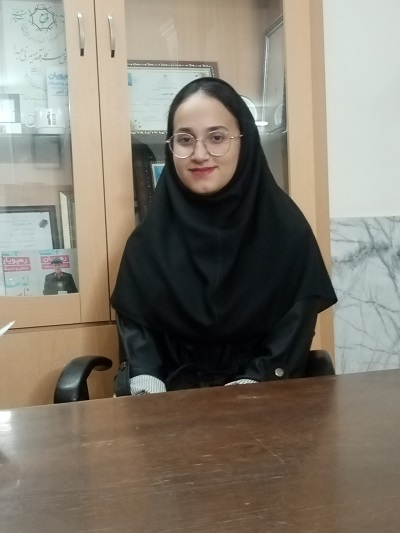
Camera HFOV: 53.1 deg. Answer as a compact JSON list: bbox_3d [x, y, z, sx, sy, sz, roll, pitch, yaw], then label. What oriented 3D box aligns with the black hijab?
[{"bbox_3d":[0.042,-0.140,0.891,0.470,0.560,0.310,-2,2,7],"label":"black hijab"}]

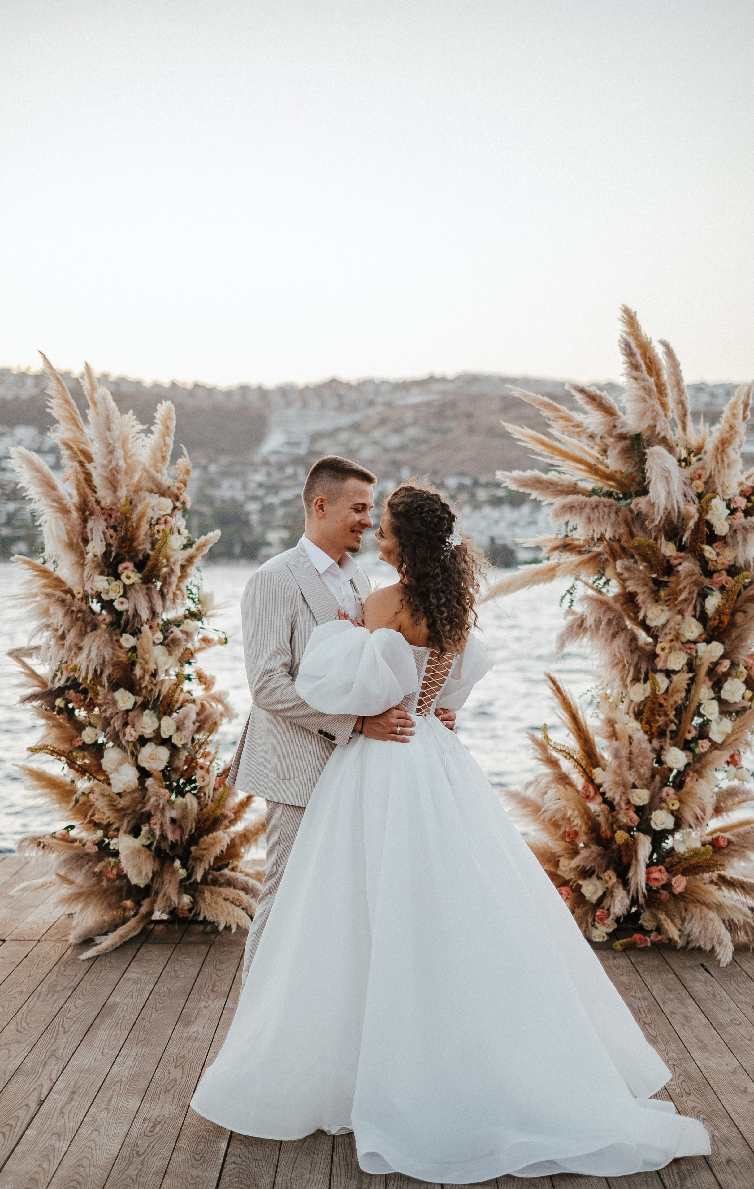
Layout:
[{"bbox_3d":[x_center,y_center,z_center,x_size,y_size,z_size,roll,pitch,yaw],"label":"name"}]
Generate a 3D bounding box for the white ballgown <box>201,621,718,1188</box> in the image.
[{"bbox_3d":[0.280,0.737,4.764,1.200,1.350,1.250,-1,1,-40],"label":"white ballgown"}]

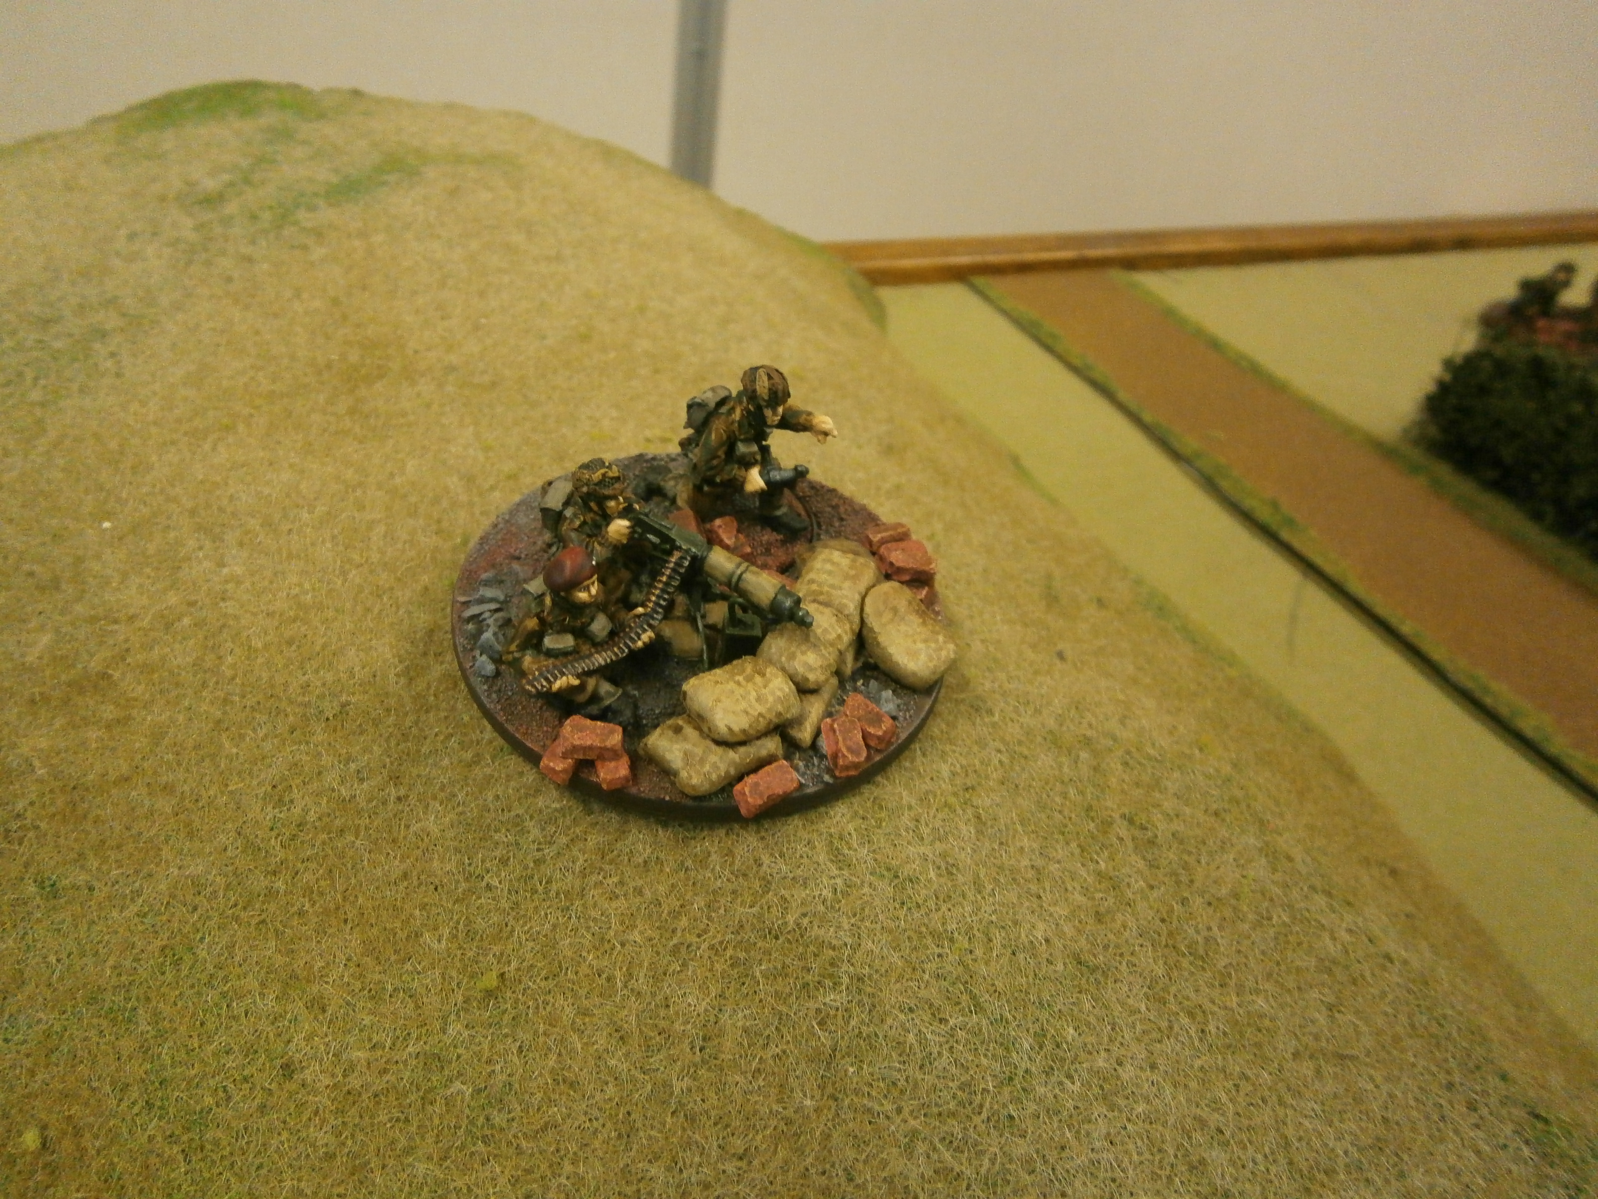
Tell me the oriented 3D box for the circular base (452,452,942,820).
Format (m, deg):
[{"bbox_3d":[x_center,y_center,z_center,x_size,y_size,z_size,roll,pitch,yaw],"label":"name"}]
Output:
[{"bbox_3d":[-0.011,0.001,0.147,0.060,0.003,0.060,6,43,-6],"label":"circular base"}]

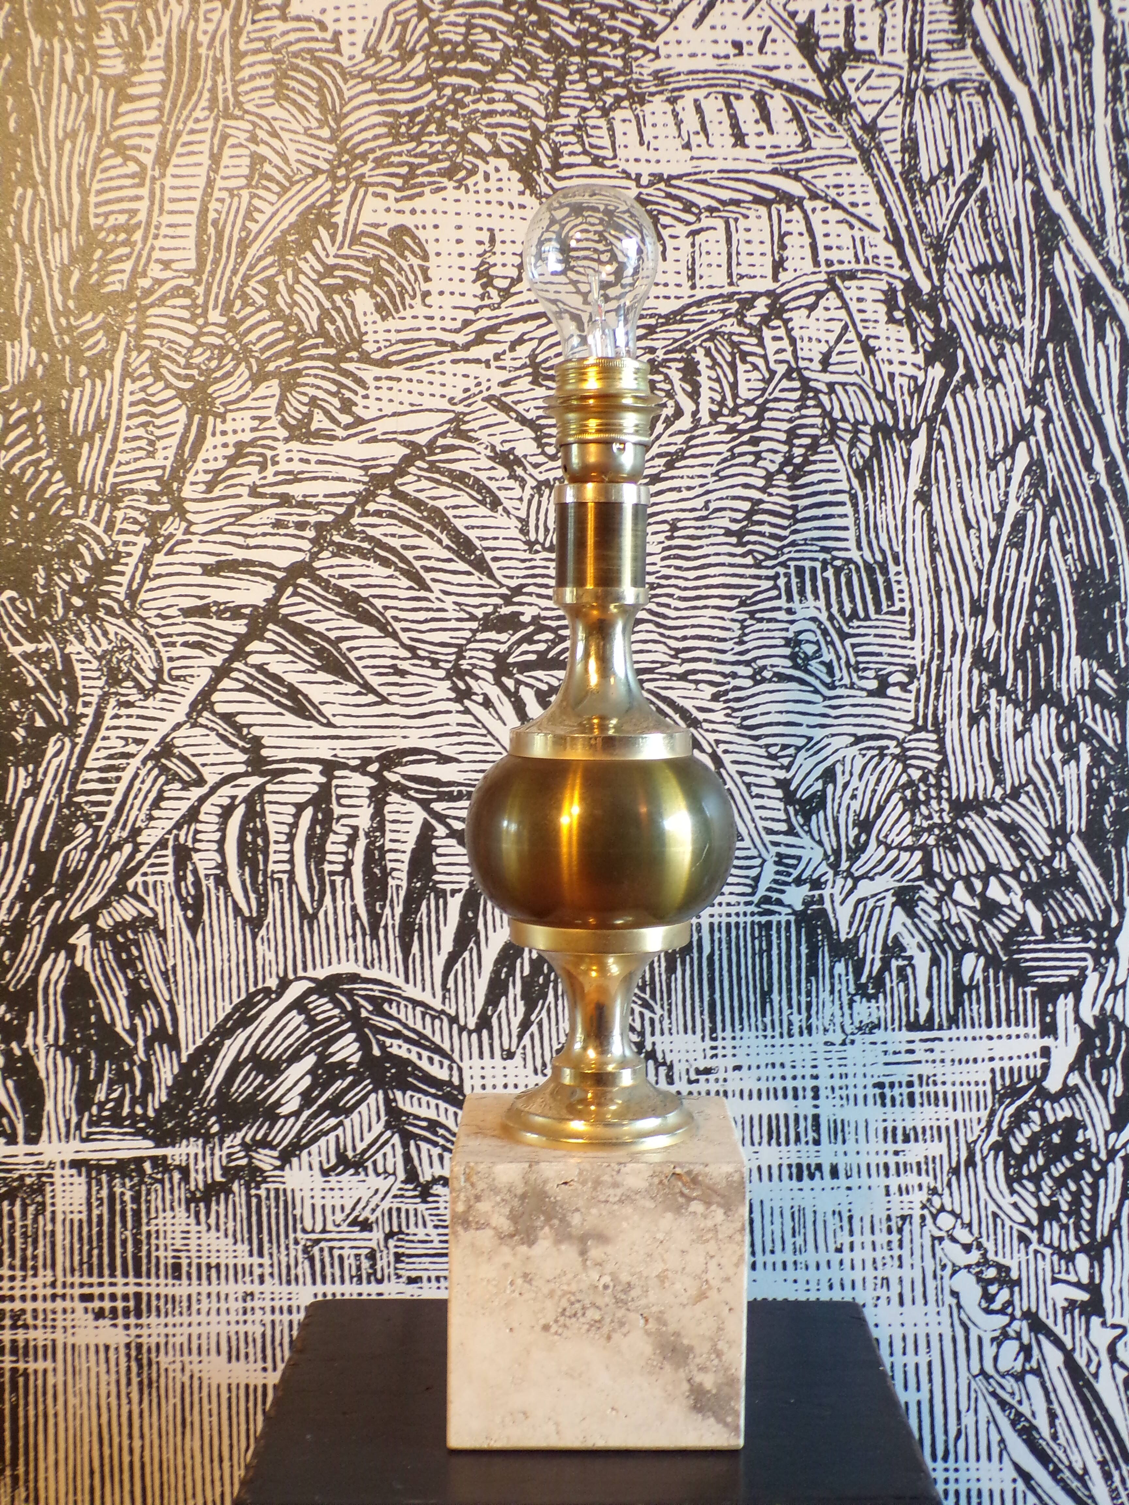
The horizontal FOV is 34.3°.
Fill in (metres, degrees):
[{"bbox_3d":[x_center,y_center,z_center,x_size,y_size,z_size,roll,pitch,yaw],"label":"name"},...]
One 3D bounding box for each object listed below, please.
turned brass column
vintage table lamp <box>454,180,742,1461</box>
[{"bbox_3d":[0.016,-0.038,0.785,0.117,0.404,0.117,1,4,0],"label":"turned brass column"},{"bbox_3d":[0.015,0.022,0.789,0.121,0.523,0.118,1,4,0],"label":"vintage table lamp"}]

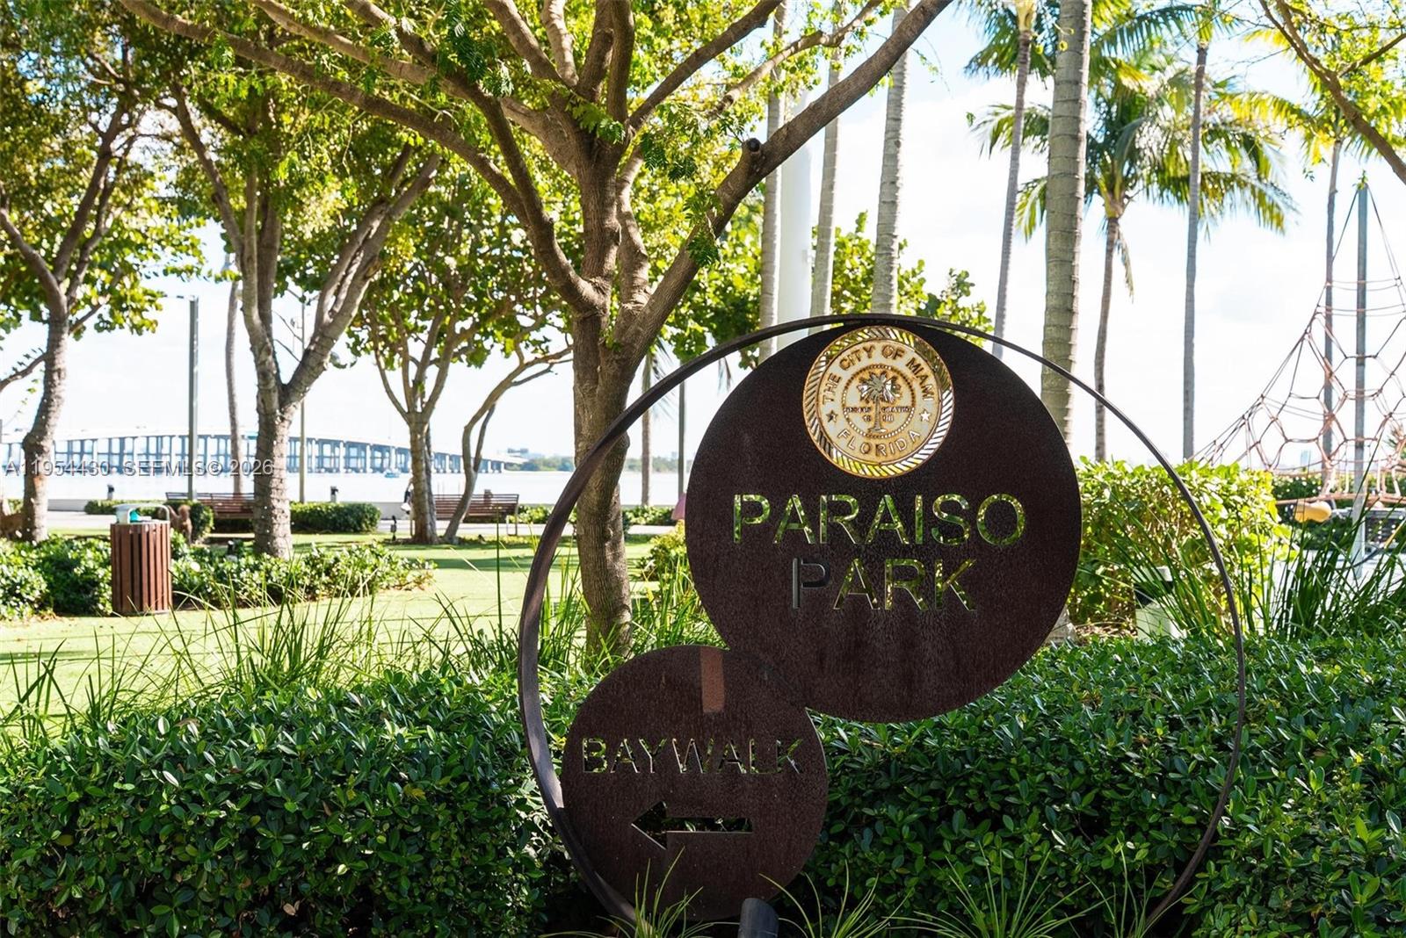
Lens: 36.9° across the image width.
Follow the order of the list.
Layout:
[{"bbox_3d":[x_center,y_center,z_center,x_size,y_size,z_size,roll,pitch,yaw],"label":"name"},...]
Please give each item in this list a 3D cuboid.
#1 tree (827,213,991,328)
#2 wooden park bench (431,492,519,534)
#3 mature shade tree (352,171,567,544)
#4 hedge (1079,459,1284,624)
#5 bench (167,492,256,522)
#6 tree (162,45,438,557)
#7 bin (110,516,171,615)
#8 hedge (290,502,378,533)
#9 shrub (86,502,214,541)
[{"bbox_3d":[3.009,-1.547,36.000,4.400,6.000,4.400,1,0,0],"label":"tree"},{"bbox_3d":[-4.714,0.917,42.000,2.200,0.850,0.620,1,0,-27],"label":"wooden park bench"},{"bbox_3d":[-4.407,-2.060,37.200,4.400,6.800,4.400,1,0,0],"label":"mature shade tree"},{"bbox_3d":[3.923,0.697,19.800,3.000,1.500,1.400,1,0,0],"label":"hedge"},{"bbox_3d":[-9.701,0.844,42.000,2.100,0.840,0.620,1,0,-27],"label":"bench"},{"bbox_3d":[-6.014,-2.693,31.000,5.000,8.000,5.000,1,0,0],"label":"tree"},{"bbox_3d":[-5.061,0.831,19.000,0.560,0.950,0.560,1,0,-16],"label":"bin"},{"bbox_3d":[-7.800,0.986,43.600,2.300,0.620,1.000,1,0,-20],"label":"hedge"},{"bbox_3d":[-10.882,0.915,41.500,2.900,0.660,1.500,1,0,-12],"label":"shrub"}]

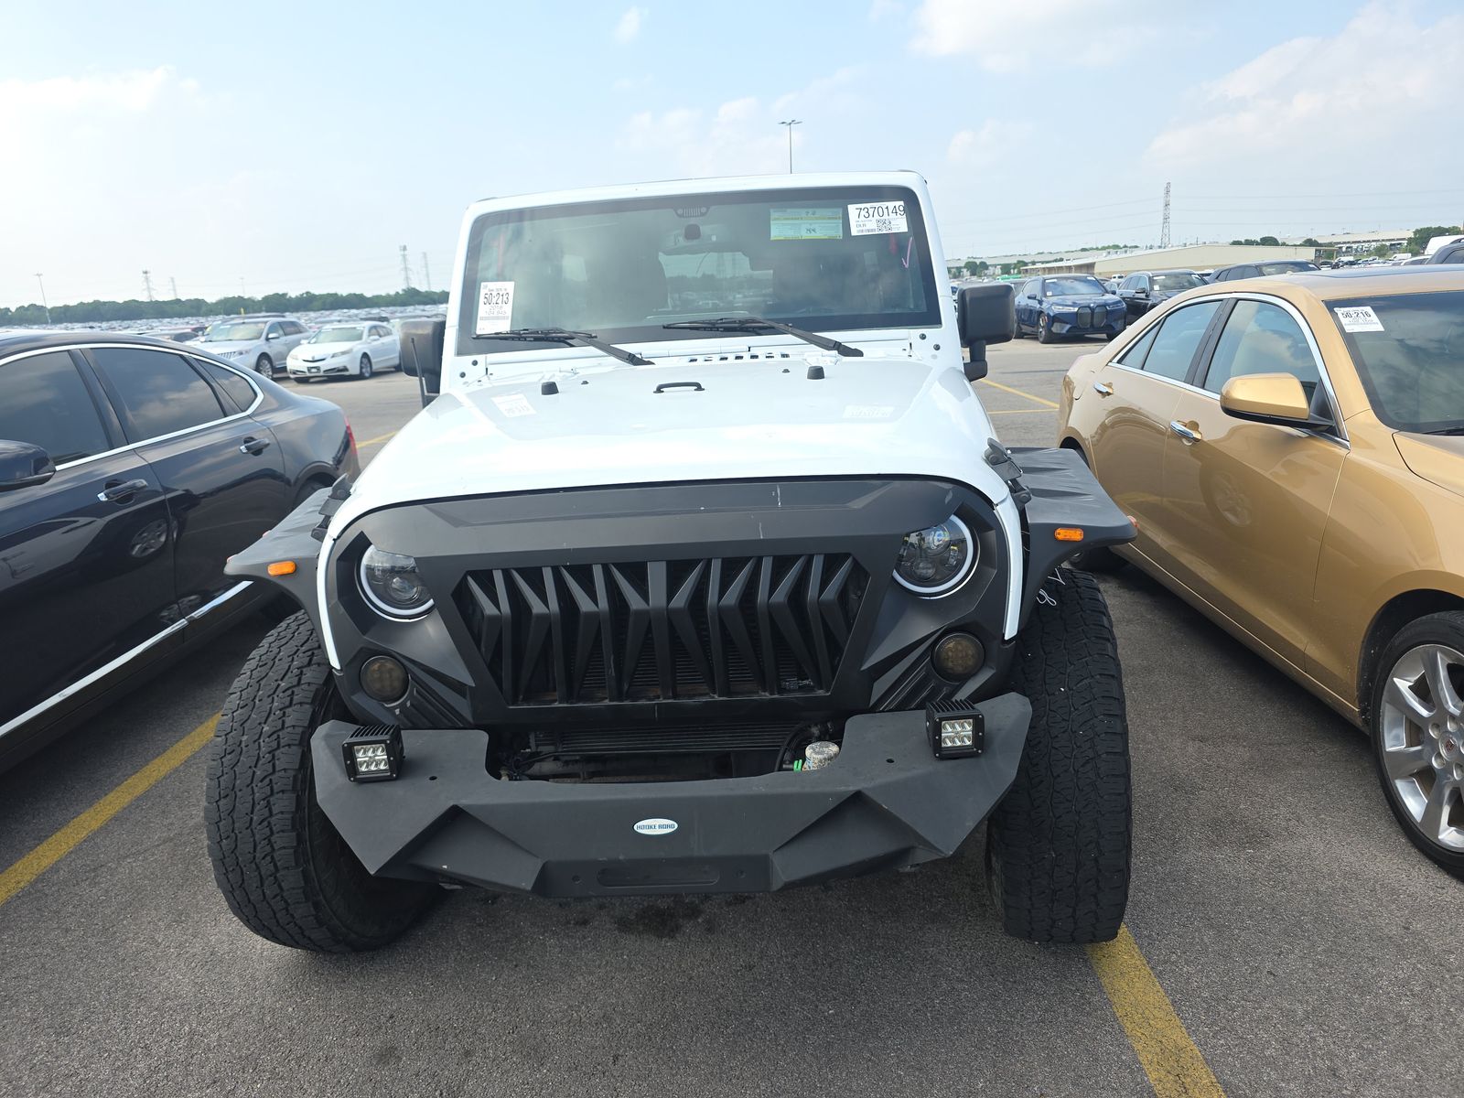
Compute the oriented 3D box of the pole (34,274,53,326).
[{"bbox_3d":[-147.127,-52.534,208.236,1.700,12.000,0.500,-12,18,-32],"label":"pole"}]

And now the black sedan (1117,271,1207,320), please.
[{"bbox_3d":[11.896,-6.716,26.404,1.920,1.660,4.750,-2,14,4],"label":"black sedan"}]

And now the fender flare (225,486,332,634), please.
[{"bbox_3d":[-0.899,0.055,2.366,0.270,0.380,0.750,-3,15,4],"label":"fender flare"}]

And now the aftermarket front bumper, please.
[{"bbox_3d":[-0.126,0.430,1.749,1.330,0.225,0.360,-3,15,4],"label":"aftermarket front bumper"}]

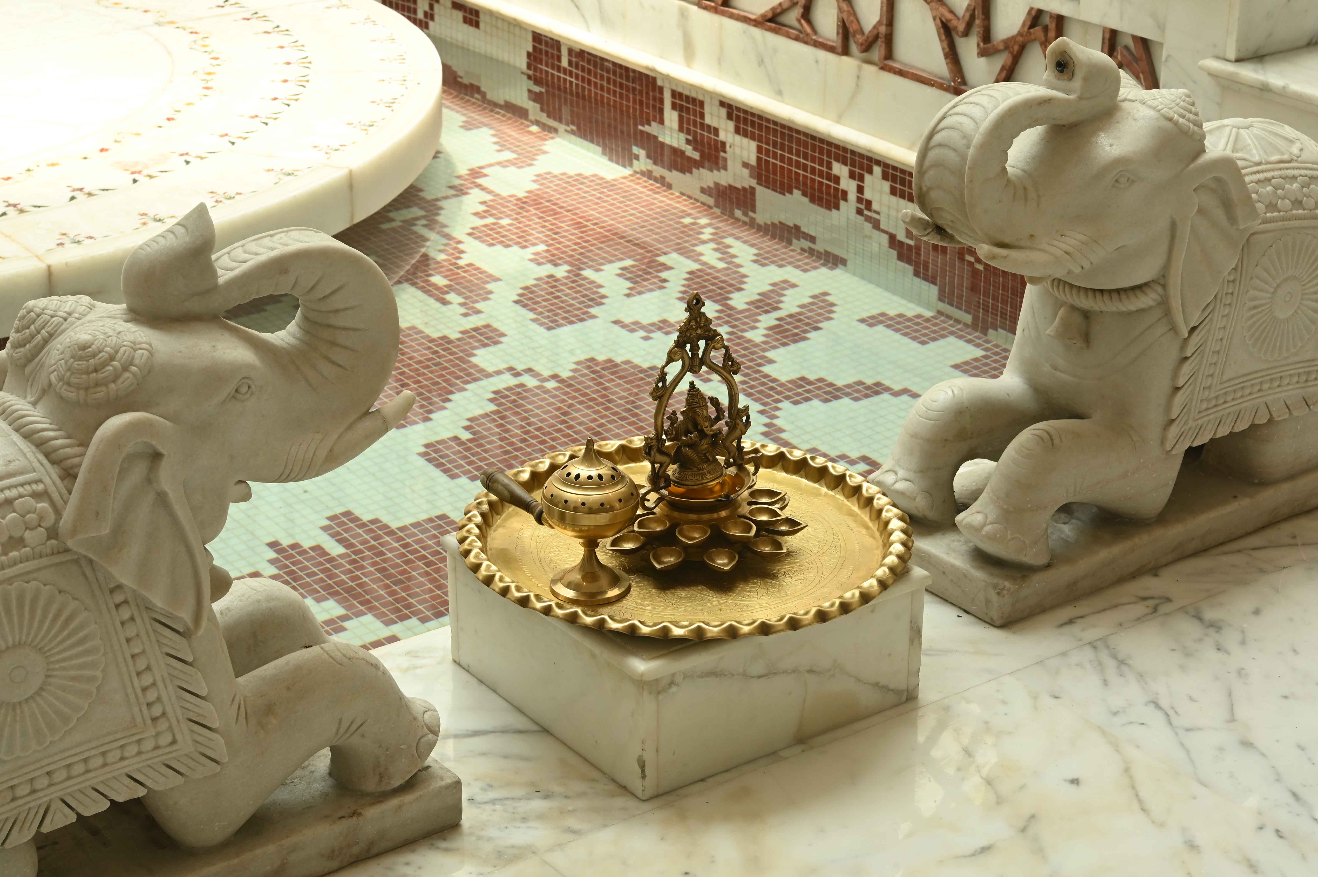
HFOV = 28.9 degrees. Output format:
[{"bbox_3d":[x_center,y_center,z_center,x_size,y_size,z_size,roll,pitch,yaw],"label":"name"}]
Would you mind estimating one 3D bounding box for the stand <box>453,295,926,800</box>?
[{"bbox_3d":[0.025,0.054,2.575,0.445,0.425,0.445,-16,29,-32],"label":"stand"}]

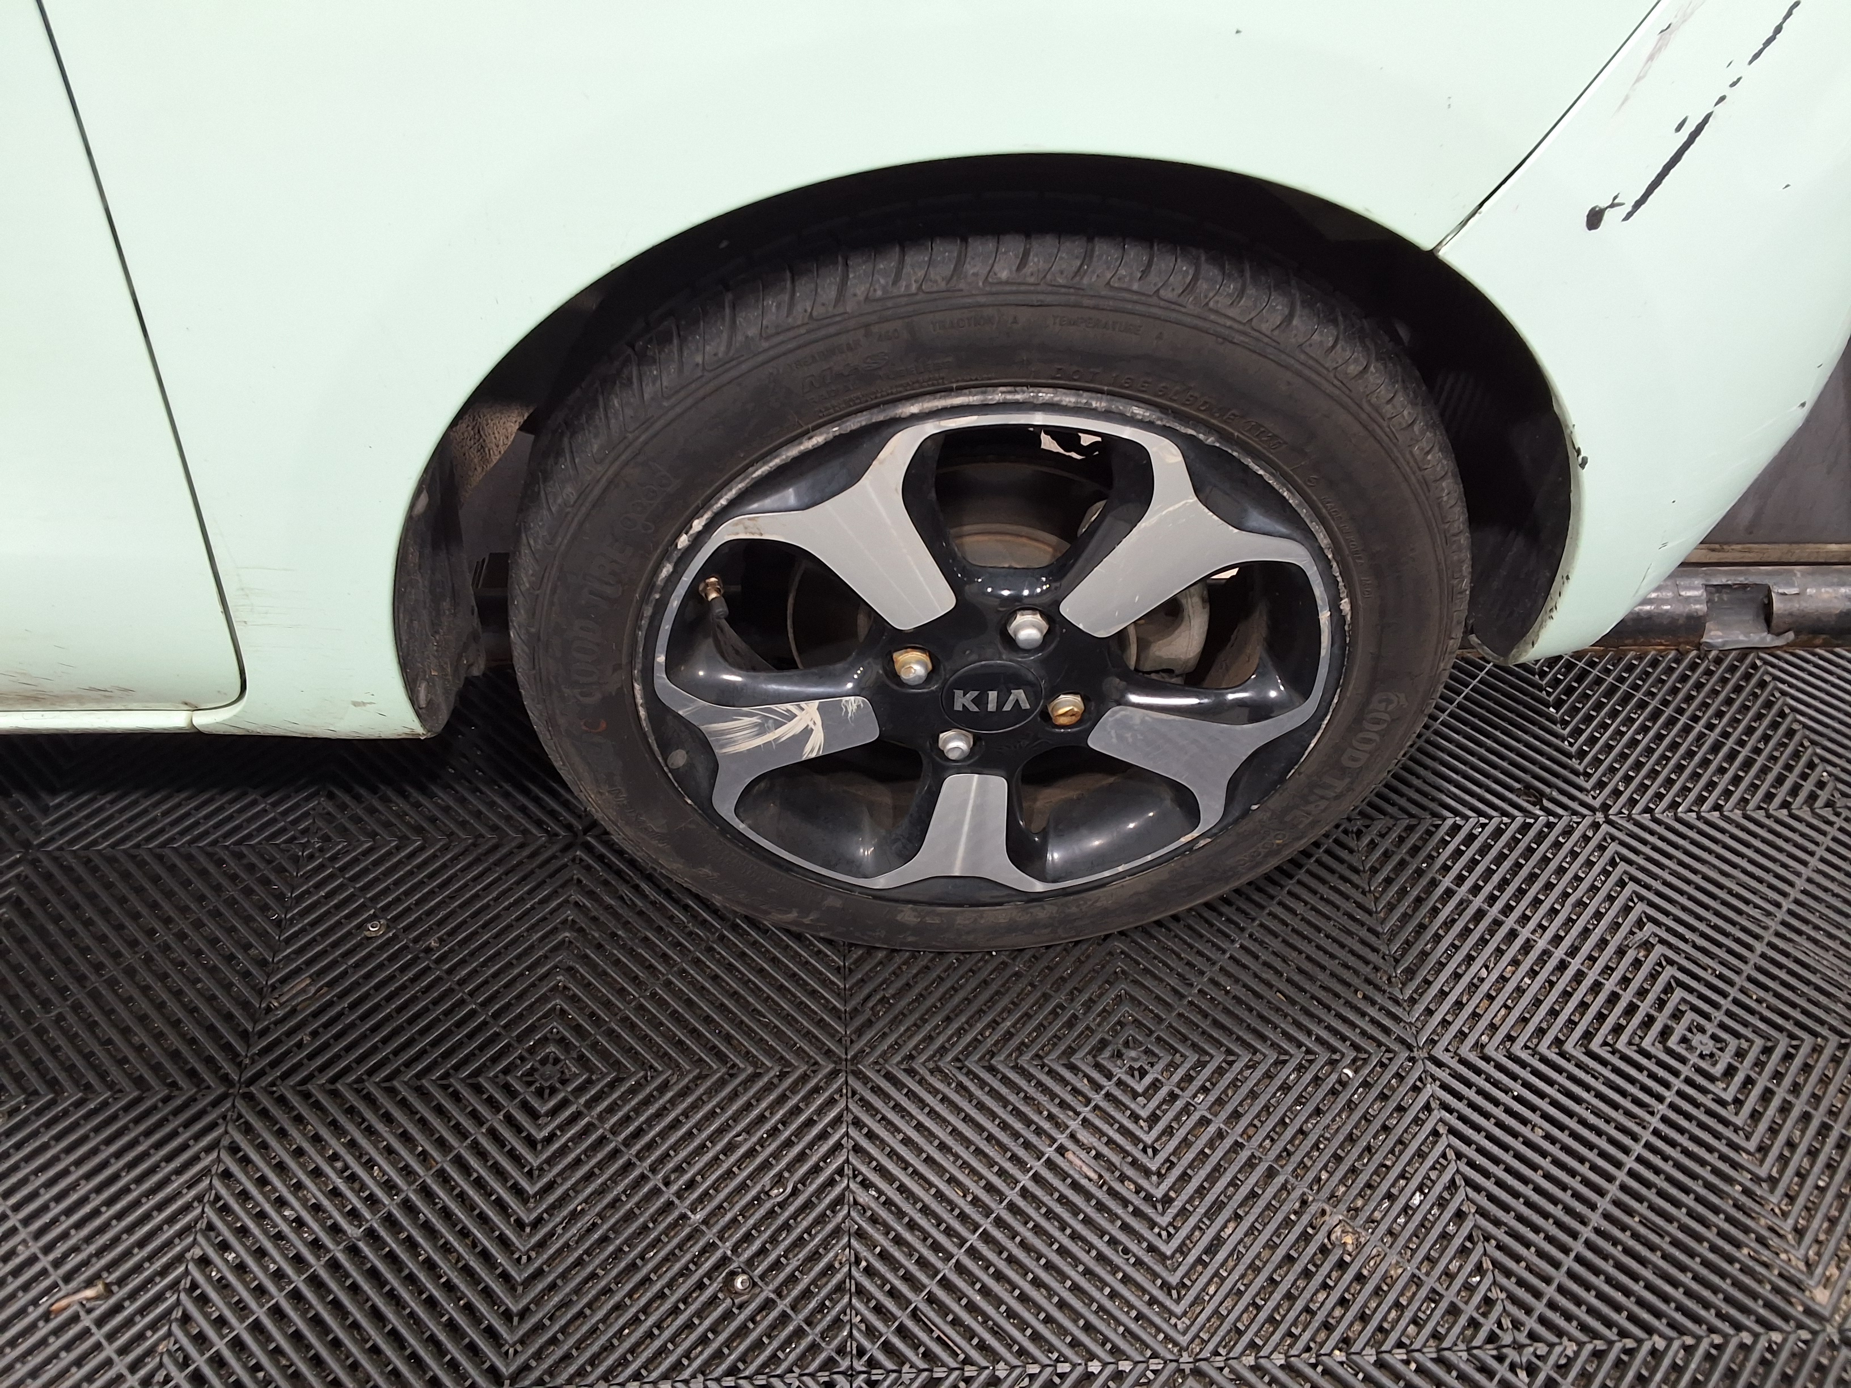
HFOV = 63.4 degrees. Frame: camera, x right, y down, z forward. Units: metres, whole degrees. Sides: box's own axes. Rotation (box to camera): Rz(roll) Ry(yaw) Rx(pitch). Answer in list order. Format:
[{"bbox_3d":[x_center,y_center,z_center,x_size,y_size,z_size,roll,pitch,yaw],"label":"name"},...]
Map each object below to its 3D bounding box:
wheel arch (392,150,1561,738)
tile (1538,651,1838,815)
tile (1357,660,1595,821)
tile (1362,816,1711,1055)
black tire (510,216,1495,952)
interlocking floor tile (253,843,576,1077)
[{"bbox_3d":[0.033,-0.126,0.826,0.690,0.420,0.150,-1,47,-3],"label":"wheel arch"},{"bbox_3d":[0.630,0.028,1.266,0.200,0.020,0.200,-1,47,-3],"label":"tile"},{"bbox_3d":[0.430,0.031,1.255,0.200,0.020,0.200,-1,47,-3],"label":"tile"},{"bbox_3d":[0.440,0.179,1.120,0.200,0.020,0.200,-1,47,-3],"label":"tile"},{"bbox_3d":[0.035,-0.064,0.936,0.556,0.556,0.175,-1,47,-3],"label":"black tire"},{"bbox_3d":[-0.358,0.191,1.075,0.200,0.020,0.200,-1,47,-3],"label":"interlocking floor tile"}]

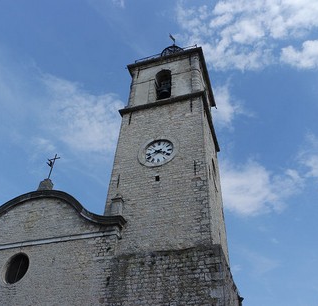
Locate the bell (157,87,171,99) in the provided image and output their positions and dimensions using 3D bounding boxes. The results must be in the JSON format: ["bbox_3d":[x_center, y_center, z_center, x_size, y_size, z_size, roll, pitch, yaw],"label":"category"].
[{"bbox_3d":[0.407,-4.234,21.399,0.900,0.825,0.900,-10,-42,15],"label":"bell"}]

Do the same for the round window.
[{"bbox_3d":[-7.124,5.854,15.460,1.561,1.561,0.300,-12,-42,18],"label":"round window"}]

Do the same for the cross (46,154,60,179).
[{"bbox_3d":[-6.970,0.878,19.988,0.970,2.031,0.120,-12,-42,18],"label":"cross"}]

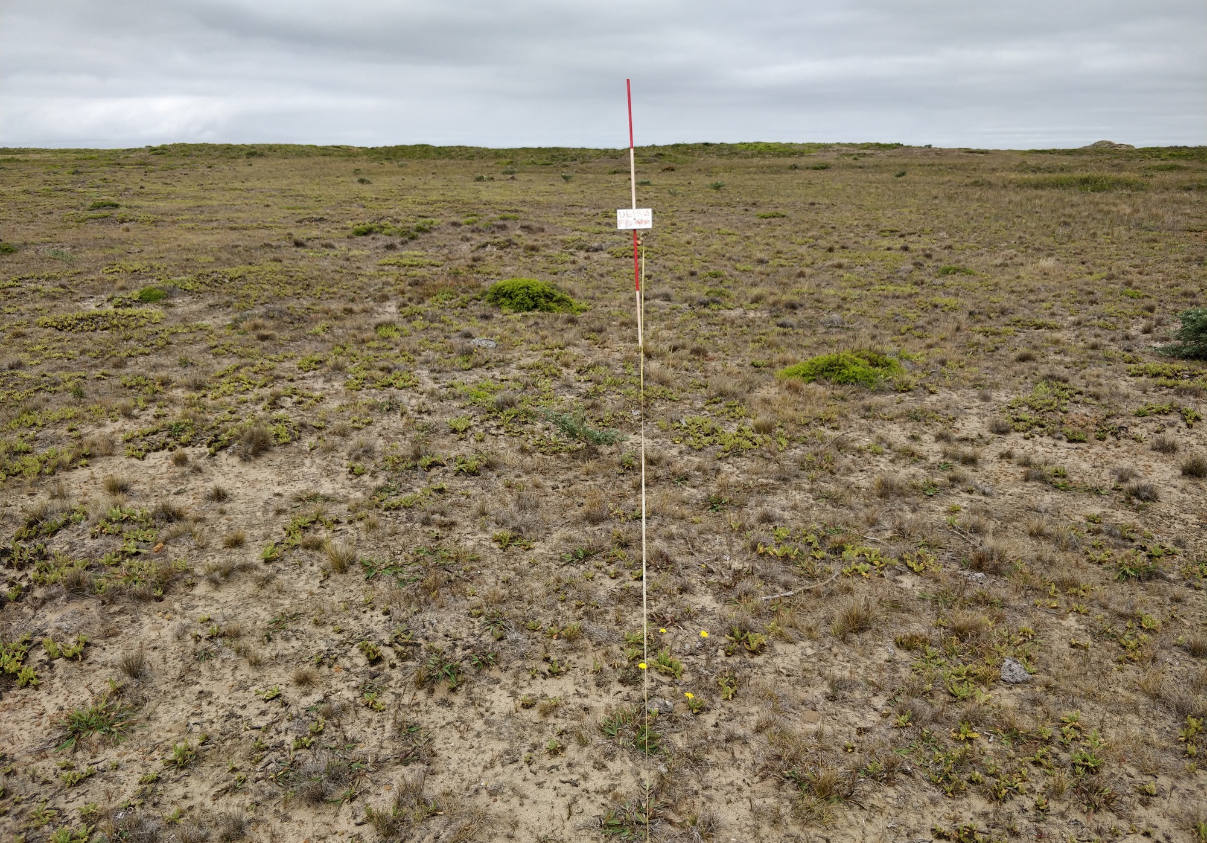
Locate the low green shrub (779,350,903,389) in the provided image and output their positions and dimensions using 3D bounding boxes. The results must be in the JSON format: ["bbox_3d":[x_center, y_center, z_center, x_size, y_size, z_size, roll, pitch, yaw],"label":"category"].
[{"bbox_3d":[1.546,-0.382,5.479,0.790,0.170,0.600,0,18,0],"label":"low green shrub"}]

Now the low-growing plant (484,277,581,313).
[{"bbox_3d":[-0.677,-1.232,7.957,0.910,0.260,0.720,0,18,0],"label":"low-growing plant"}]

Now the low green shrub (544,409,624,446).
[{"bbox_3d":[-0.096,0.001,4.362,0.420,0.130,0.360,0,18,0],"label":"low green shrub"}]

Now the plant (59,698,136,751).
[{"bbox_3d":[-1.297,0.756,2.137,0.180,0.065,0.160,0,18,0],"label":"plant"}]

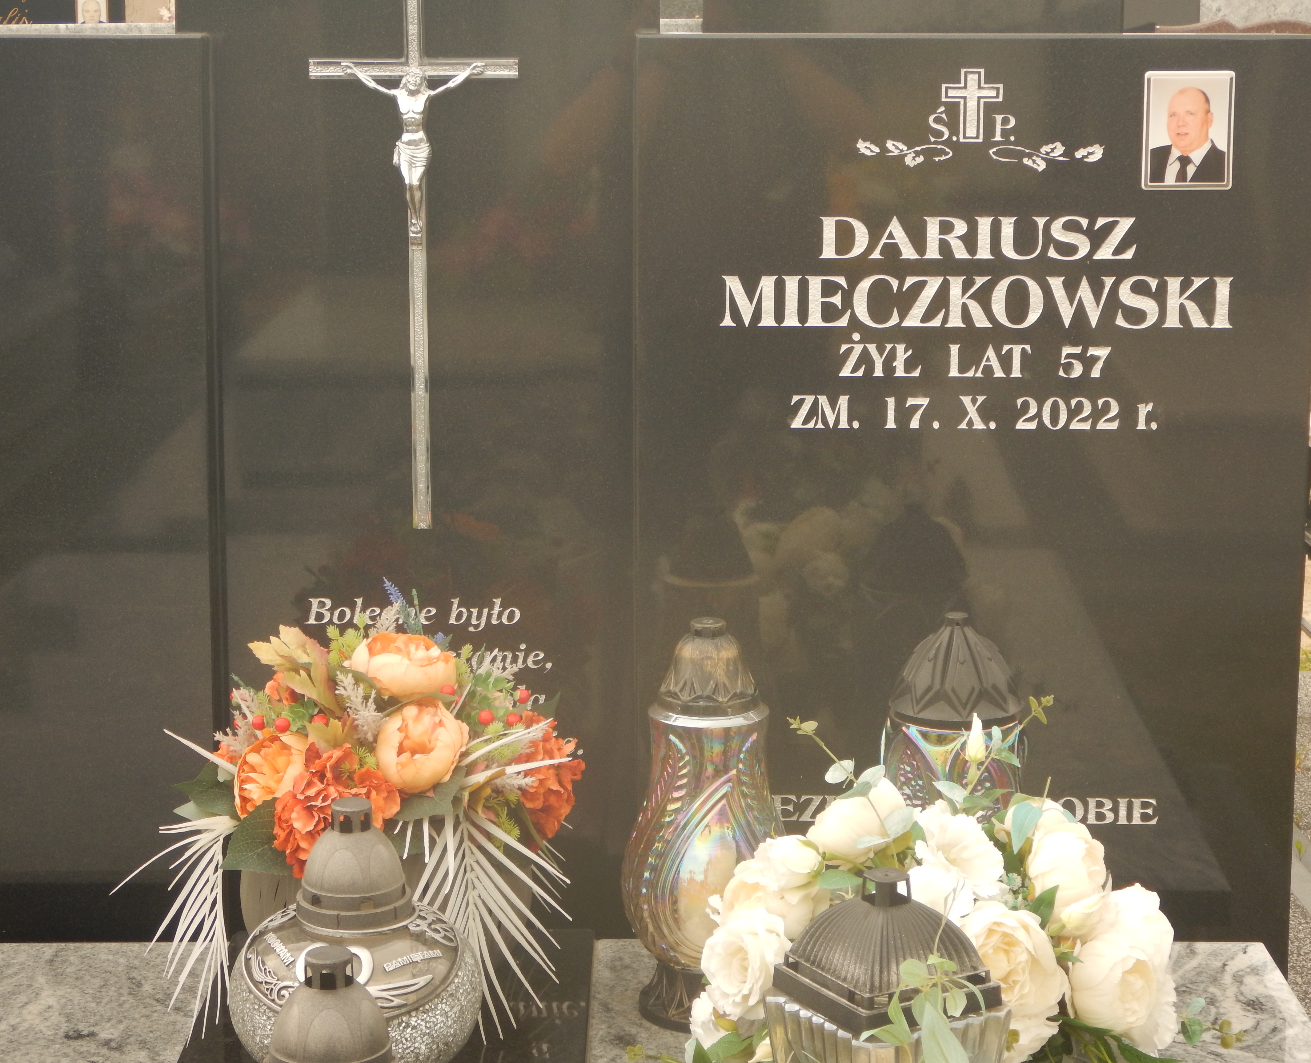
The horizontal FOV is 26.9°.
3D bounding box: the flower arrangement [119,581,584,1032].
[{"bbox_3d":[-0.294,0.252,2.650,0.450,0.420,0.360,0,12,0],"label":"flower arrangement"}]

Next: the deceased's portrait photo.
[{"bbox_3d":[0.540,-0.407,2.778,0.091,0.120,0.012,0,11,2],"label":"deceased's portrait photo"}]

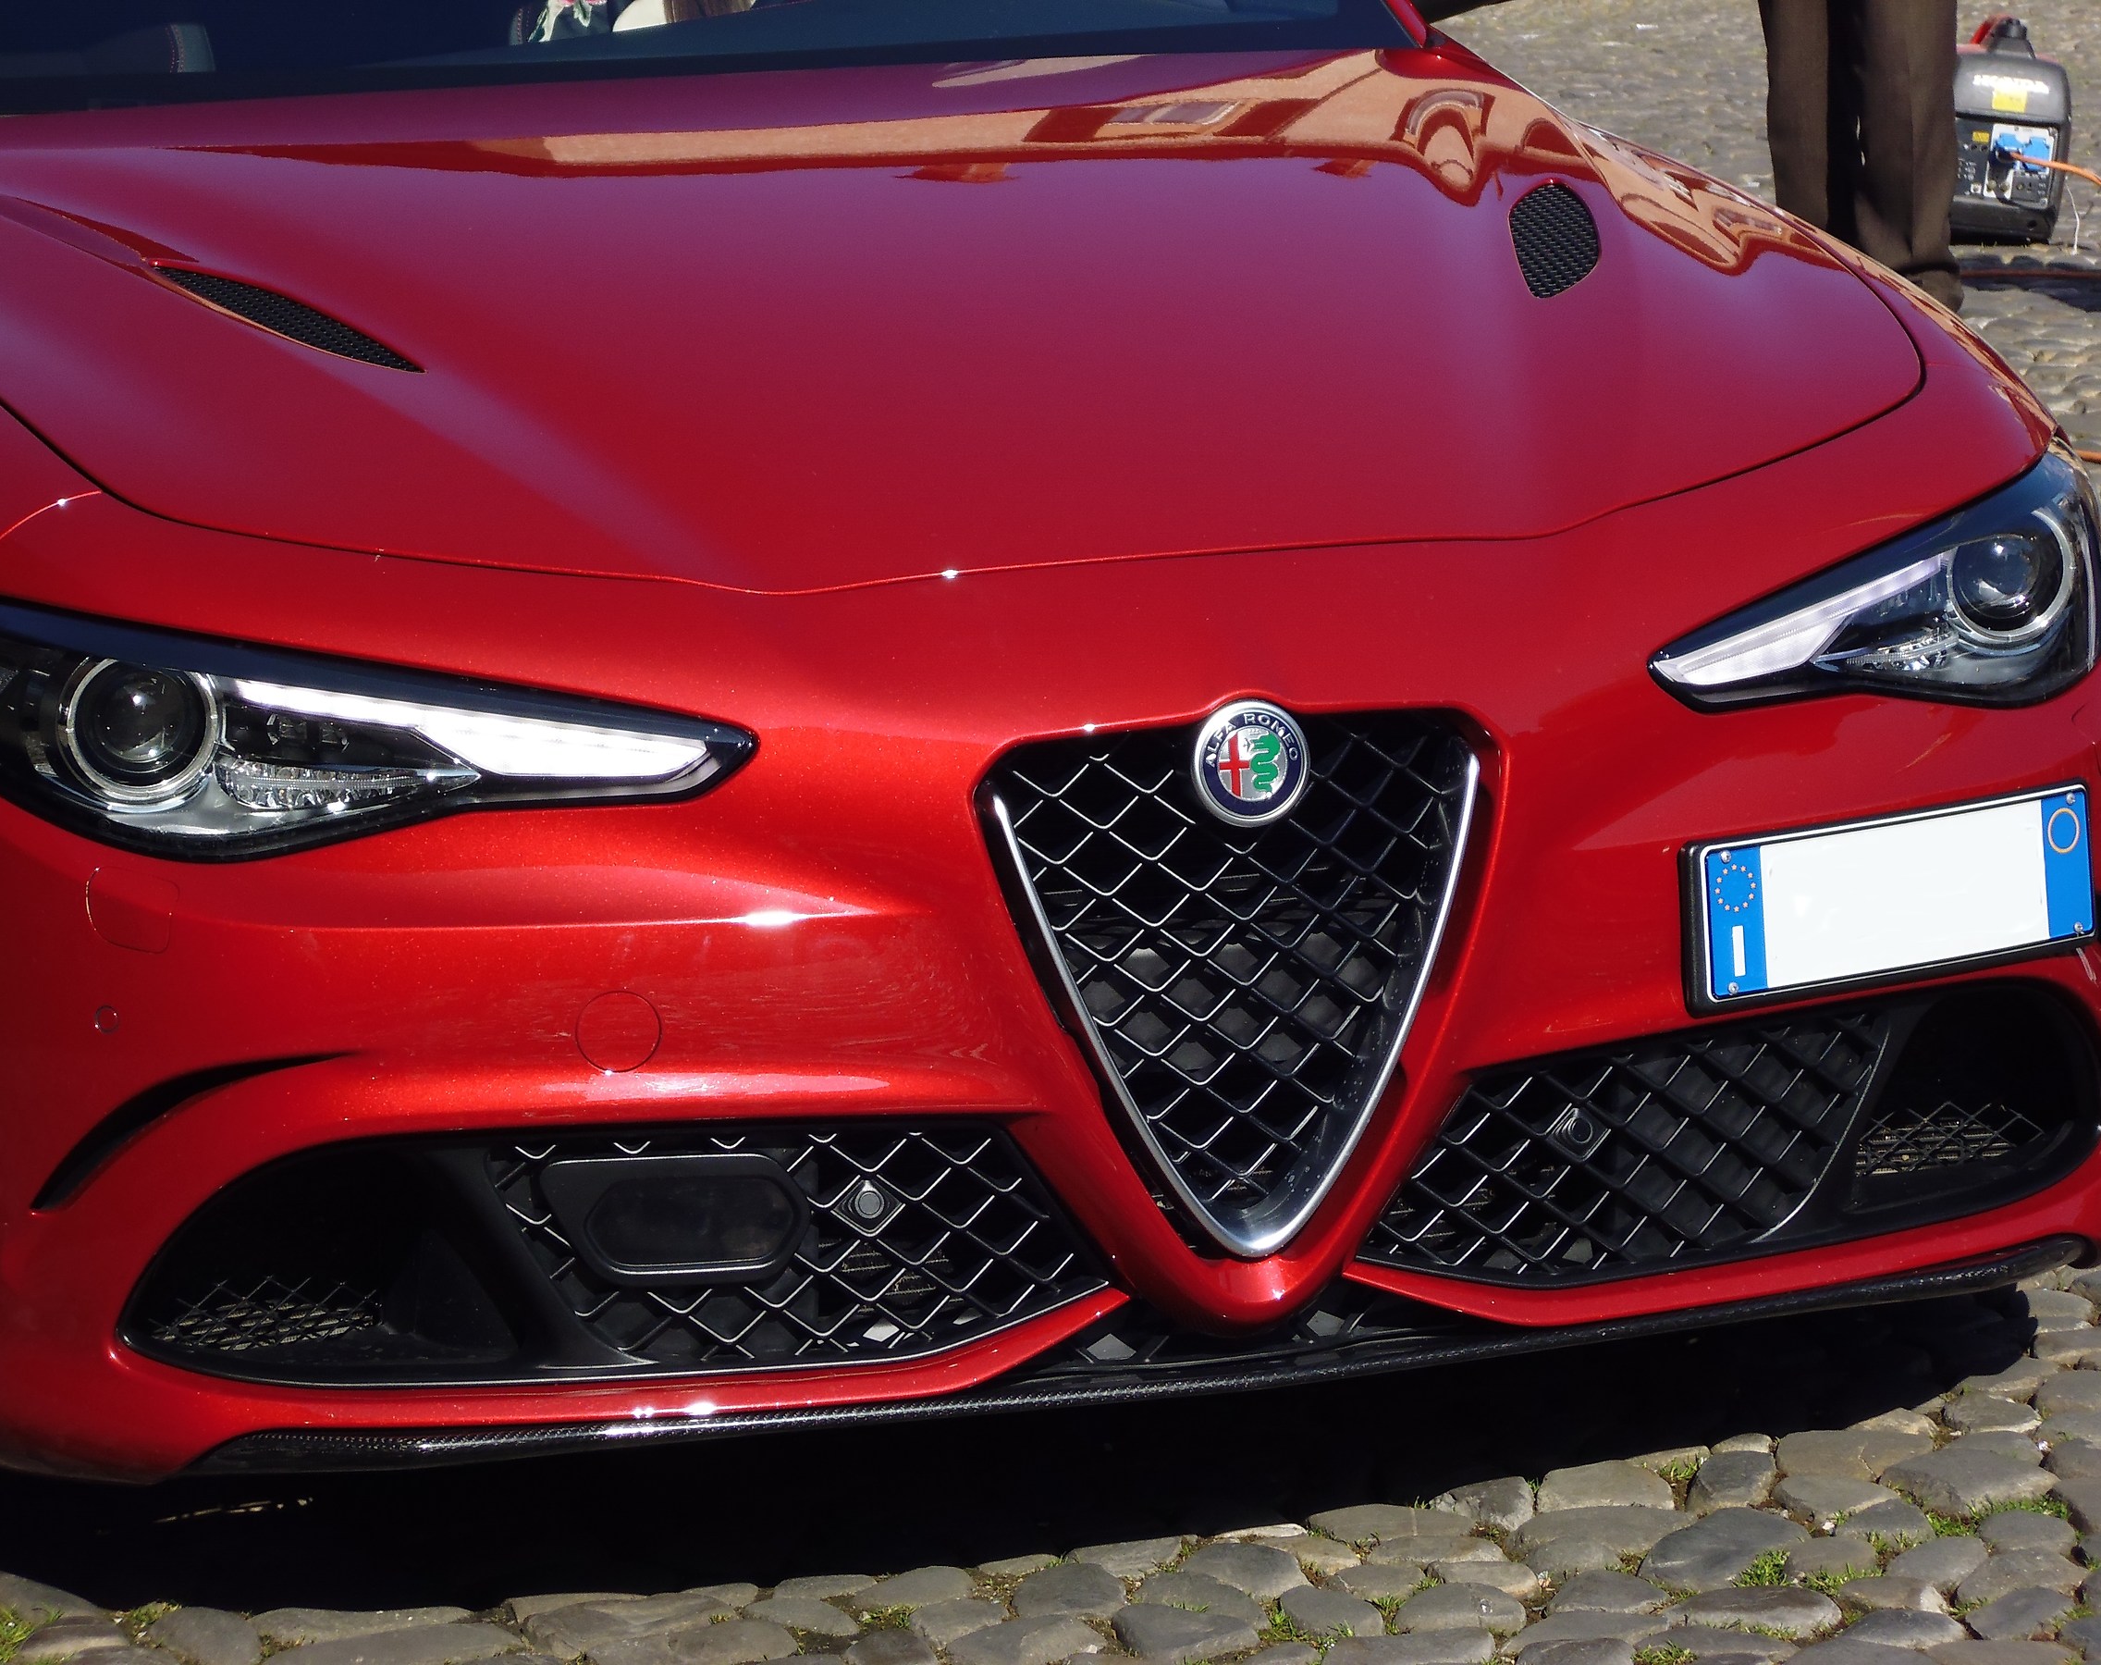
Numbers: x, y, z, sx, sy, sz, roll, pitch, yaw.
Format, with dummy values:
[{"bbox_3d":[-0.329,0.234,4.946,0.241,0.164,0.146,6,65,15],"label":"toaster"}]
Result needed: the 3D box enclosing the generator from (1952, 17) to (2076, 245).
[{"bbox_3d":[1.659,-1.307,14.100,0.272,0.408,0.490,0,10,-10],"label":"generator"}]

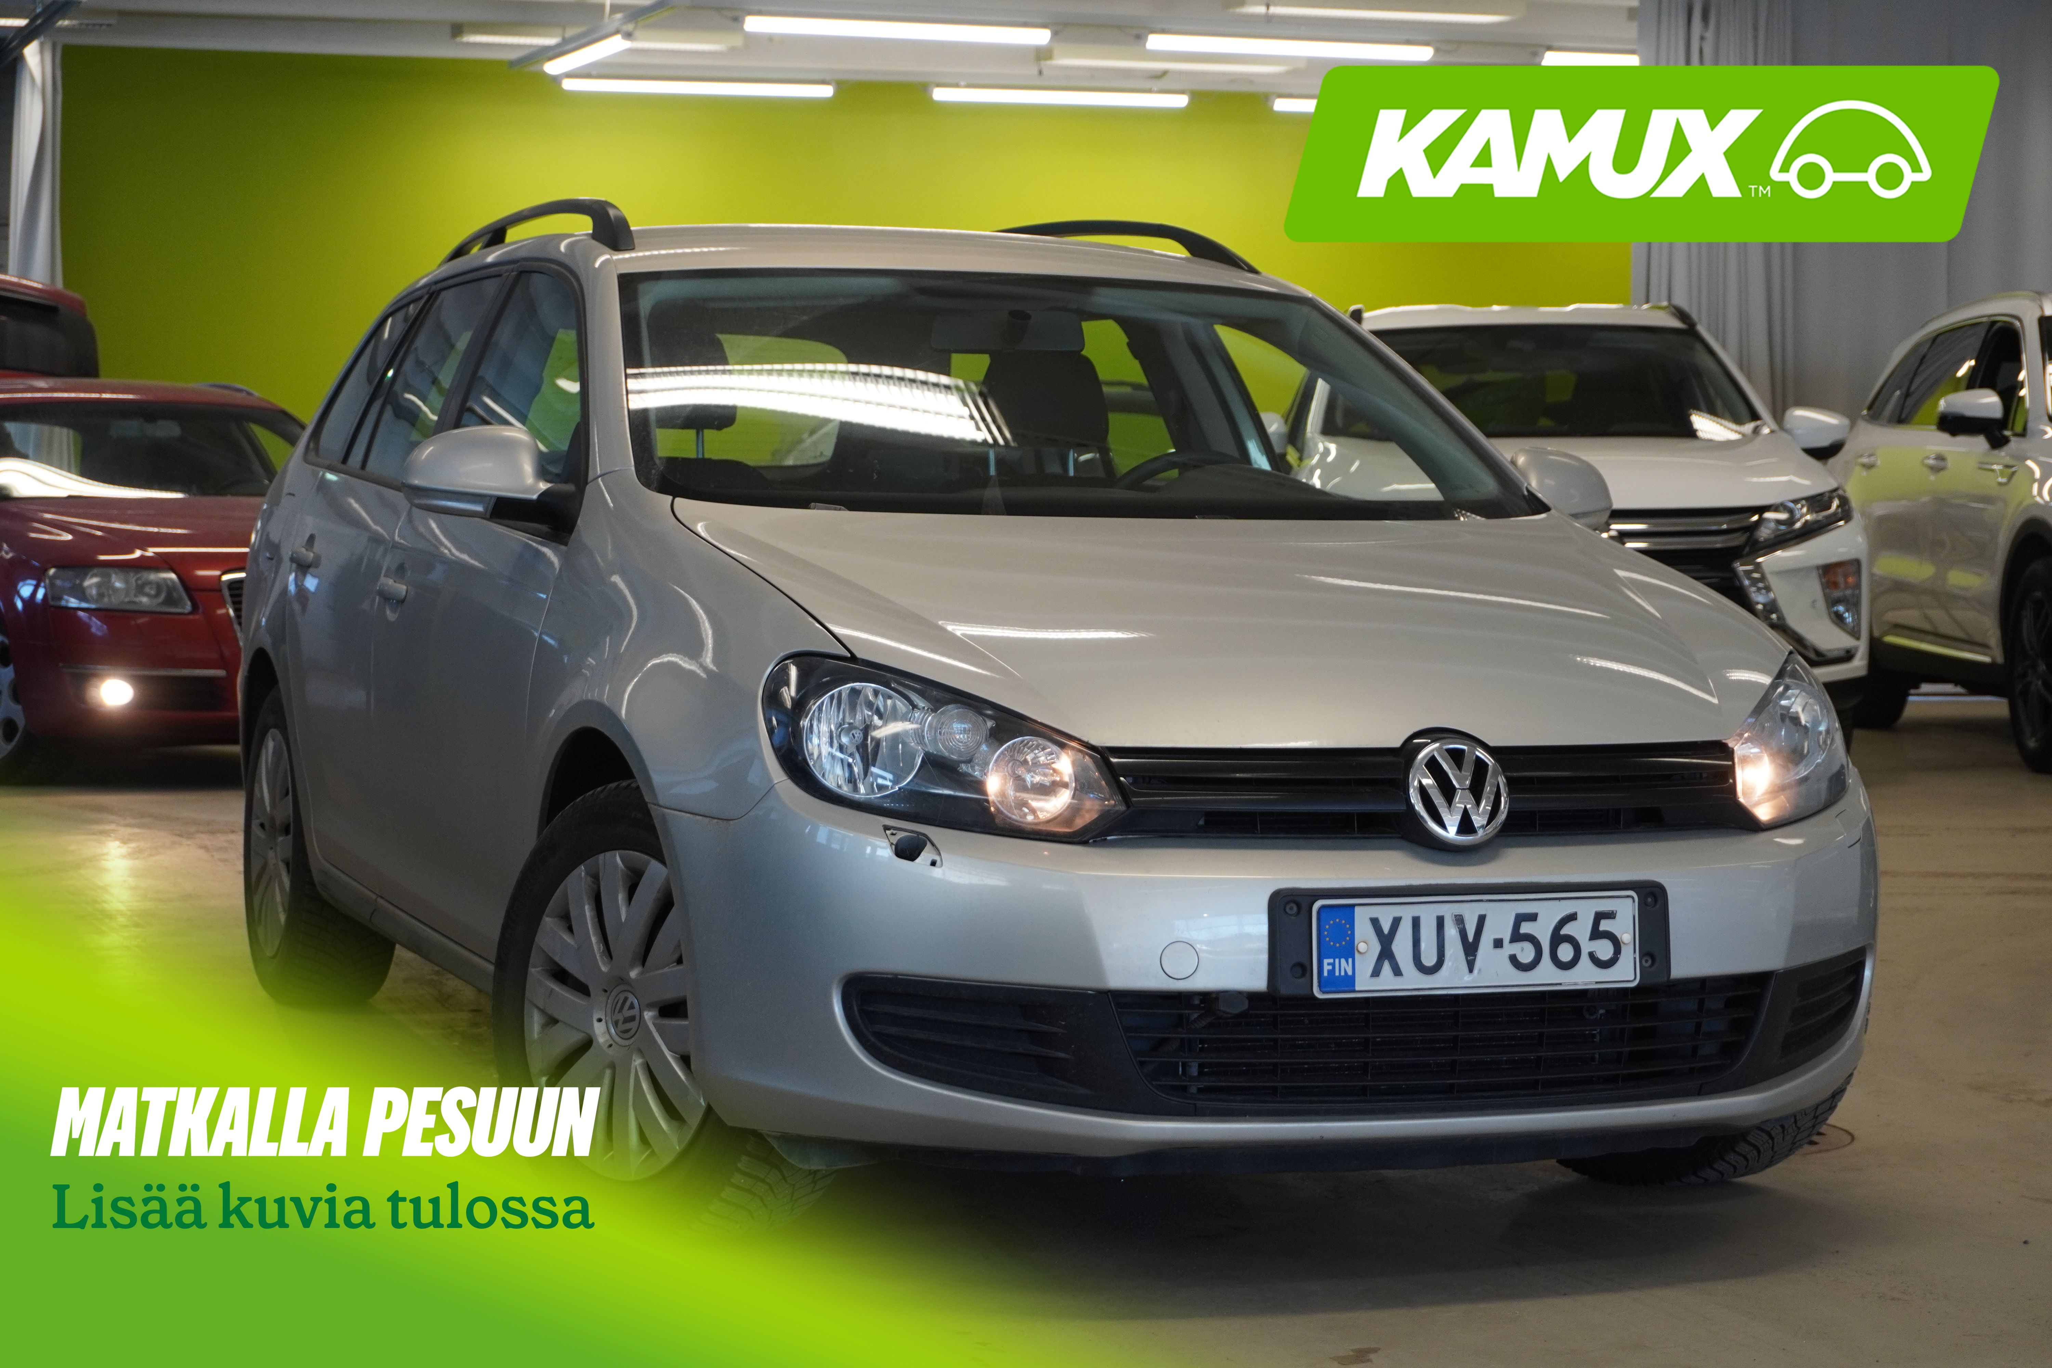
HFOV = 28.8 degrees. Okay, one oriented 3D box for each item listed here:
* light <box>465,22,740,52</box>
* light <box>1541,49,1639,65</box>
[{"bbox_3d":[-2.336,-3.546,21.900,1.530,0.090,0.220,0,3,-12],"label":"light"},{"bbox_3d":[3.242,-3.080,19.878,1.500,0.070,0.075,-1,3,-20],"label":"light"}]

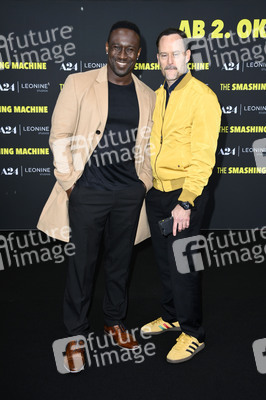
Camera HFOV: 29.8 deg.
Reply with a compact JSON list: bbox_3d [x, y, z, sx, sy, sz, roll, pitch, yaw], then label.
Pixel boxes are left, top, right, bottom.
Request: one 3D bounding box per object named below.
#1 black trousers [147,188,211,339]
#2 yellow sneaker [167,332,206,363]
[{"bbox_3d":[0.258,0.356,2.926,0.400,0.970,0.285,11,17,41],"label":"black trousers"},{"bbox_3d":[0.312,0.830,2.870,0.290,0.115,0.106,-11,17,-40],"label":"yellow sneaker"}]

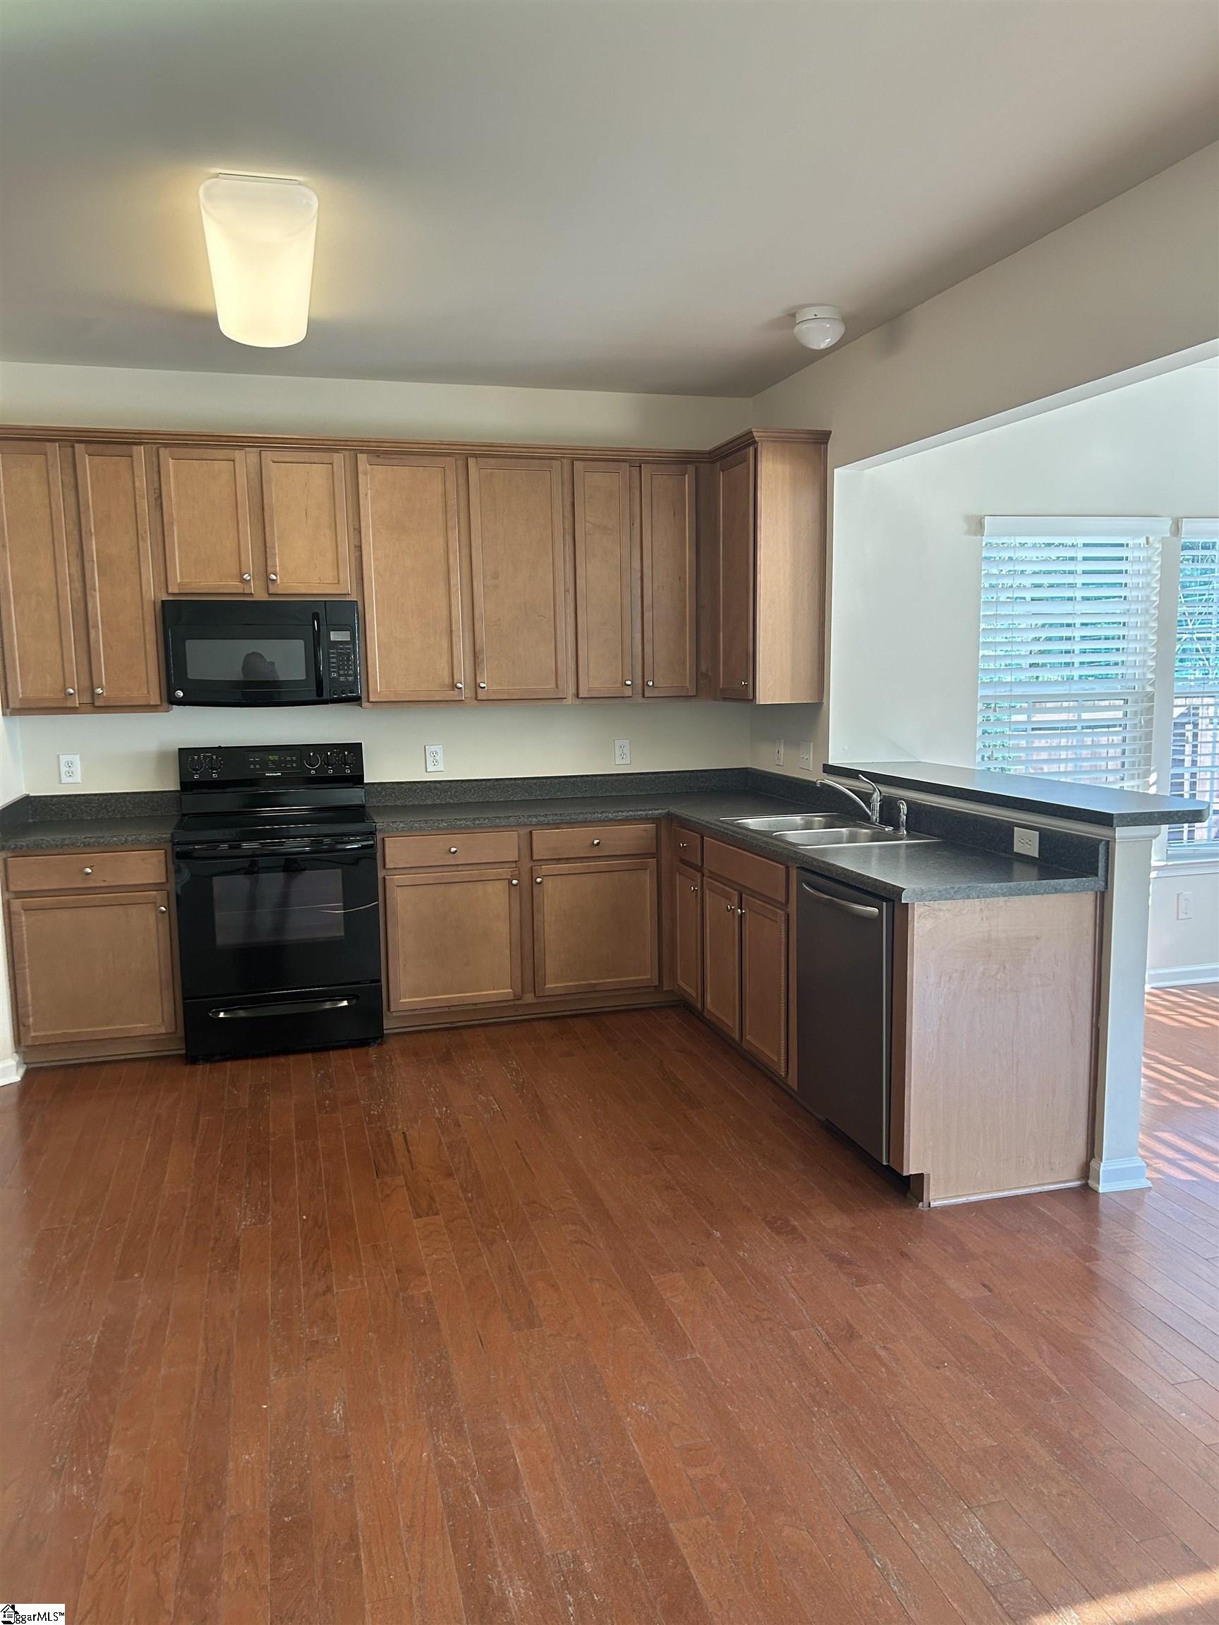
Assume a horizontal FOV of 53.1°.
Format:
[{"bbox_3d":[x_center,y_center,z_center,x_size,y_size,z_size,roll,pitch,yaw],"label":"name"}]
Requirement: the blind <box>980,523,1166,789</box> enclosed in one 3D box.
[{"bbox_3d":[2.014,-0.523,5.325,0.927,1.488,0.070,-3,7,-16],"label":"blind"}]

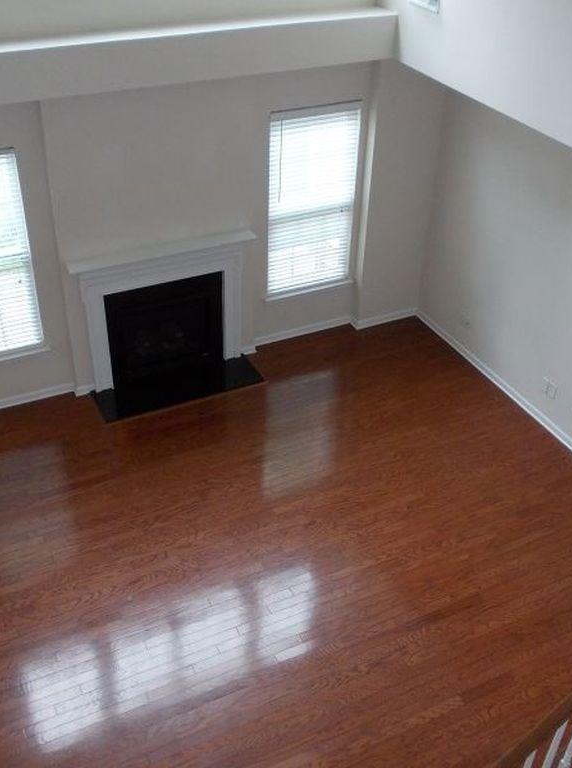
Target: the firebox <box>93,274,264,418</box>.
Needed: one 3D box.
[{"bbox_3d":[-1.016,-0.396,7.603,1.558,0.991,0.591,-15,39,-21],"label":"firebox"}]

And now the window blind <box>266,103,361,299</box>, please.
[{"bbox_3d":[0.247,-1.711,7.822,0.903,1.749,0.051,-15,39,-21],"label":"window blind"}]

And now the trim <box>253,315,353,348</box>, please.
[{"bbox_3d":[0.185,-0.535,8.607,1.116,0.084,0.018,-15,39,-21],"label":"trim"}]

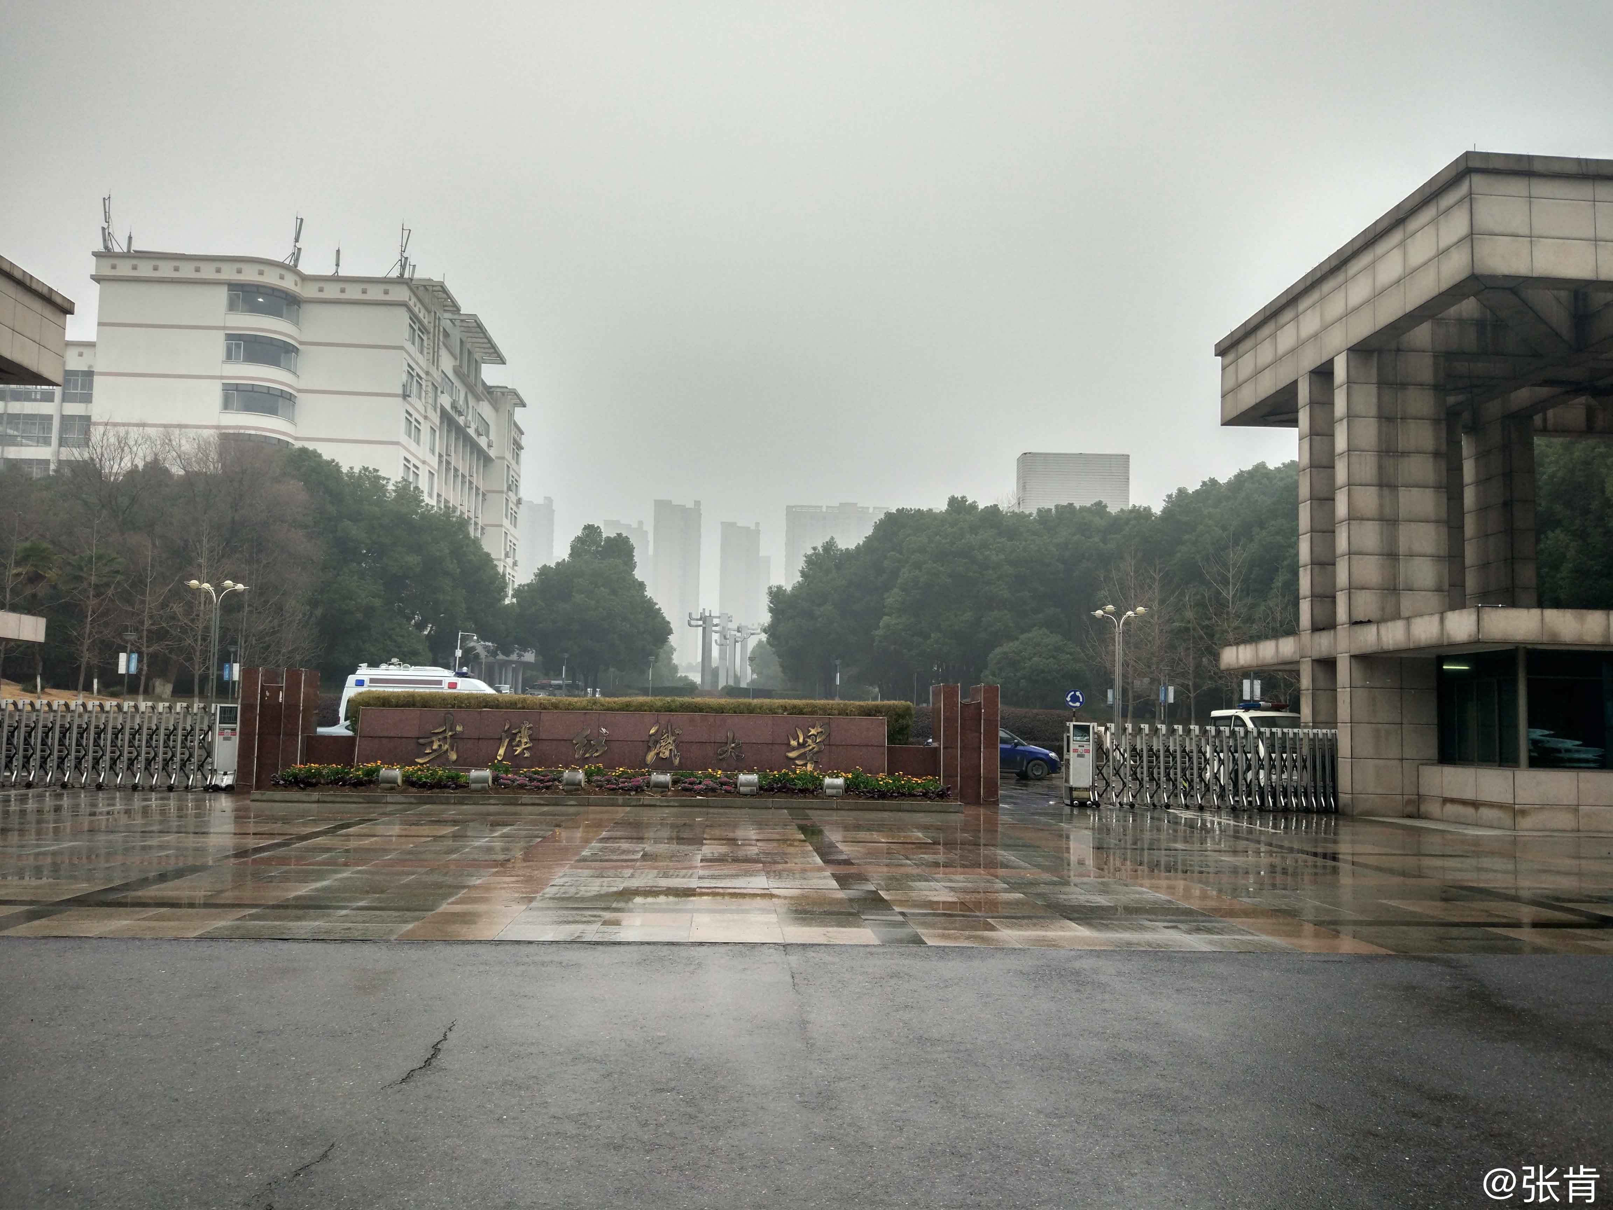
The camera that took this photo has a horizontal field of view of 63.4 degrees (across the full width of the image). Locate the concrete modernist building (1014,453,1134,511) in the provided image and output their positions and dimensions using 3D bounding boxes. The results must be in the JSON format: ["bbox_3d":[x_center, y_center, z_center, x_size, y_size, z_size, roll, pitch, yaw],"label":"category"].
[{"bbox_3d":[38.886,-0.977,195.364,15.880,41.491,13.000,1,-5,-1],"label":"concrete modernist building"}]

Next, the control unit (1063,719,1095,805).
[{"bbox_3d":[5.604,3.256,26.790,0.482,1.740,0.500,2,-5,-4],"label":"control unit"}]

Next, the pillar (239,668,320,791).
[{"bbox_3d":[-10.712,2.527,26.634,1.154,2.480,1.200,2,-5,-4],"label":"pillar"}]

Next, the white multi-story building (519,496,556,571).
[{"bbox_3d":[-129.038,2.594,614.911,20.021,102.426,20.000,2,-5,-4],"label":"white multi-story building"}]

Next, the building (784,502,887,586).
[{"bbox_3d":[16.542,5.425,603.304,55.307,100.682,18.000,2,-5,-4],"label":"building"}]

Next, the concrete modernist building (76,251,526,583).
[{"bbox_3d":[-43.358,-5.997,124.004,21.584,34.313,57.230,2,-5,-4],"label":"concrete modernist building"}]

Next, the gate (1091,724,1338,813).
[{"bbox_3d":[8.336,3.329,26.737,4.979,1.700,0.650,2,-5,-4],"label":"gate"}]

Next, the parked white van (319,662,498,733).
[{"bbox_3d":[-9.132,3.072,34.052,5.500,2.650,2.050,1,-5,-2],"label":"parked white van"}]

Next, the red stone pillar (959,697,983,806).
[{"bbox_3d":[3.224,2.932,26.109,0.440,2.015,0.750,2,-5,-4],"label":"red stone pillar"}]

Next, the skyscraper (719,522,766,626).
[{"bbox_3d":[-34.095,9.668,655.874,20.338,99.547,20.000,2,-5,-4],"label":"skyscraper"}]

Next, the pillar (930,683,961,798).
[{"bbox_3d":[2.824,2.782,26.322,0.339,2.336,1.200,2,-5,-4],"label":"pillar"}]

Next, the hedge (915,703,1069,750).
[{"bbox_3d":[9.110,6.034,62.695,7.743,2.350,2.500,2,-5,-4],"label":"hedge"}]

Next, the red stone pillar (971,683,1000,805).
[{"bbox_3d":[3.741,2.890,27.254,0.351,2.480,1.200,2,-5,-4],"label":"red stone pillar"}]

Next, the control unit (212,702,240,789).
[{"bbox_3d":[-11.515,2.822,26.000,0.461,1.740,0.500,2,-5,-4],"label":"control unit"}]

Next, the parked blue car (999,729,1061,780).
[{"bbox_3d":[5.633,4.402,39.063,4.200,1.500,1.700,0,-5,10],"label":"parked blue car"}]

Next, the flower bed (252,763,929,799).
[{"bbox_3d":[-3.405,3.110,23.013,11.700,0.500,1.550,2,-5,-3],"label":"flower bed"}]

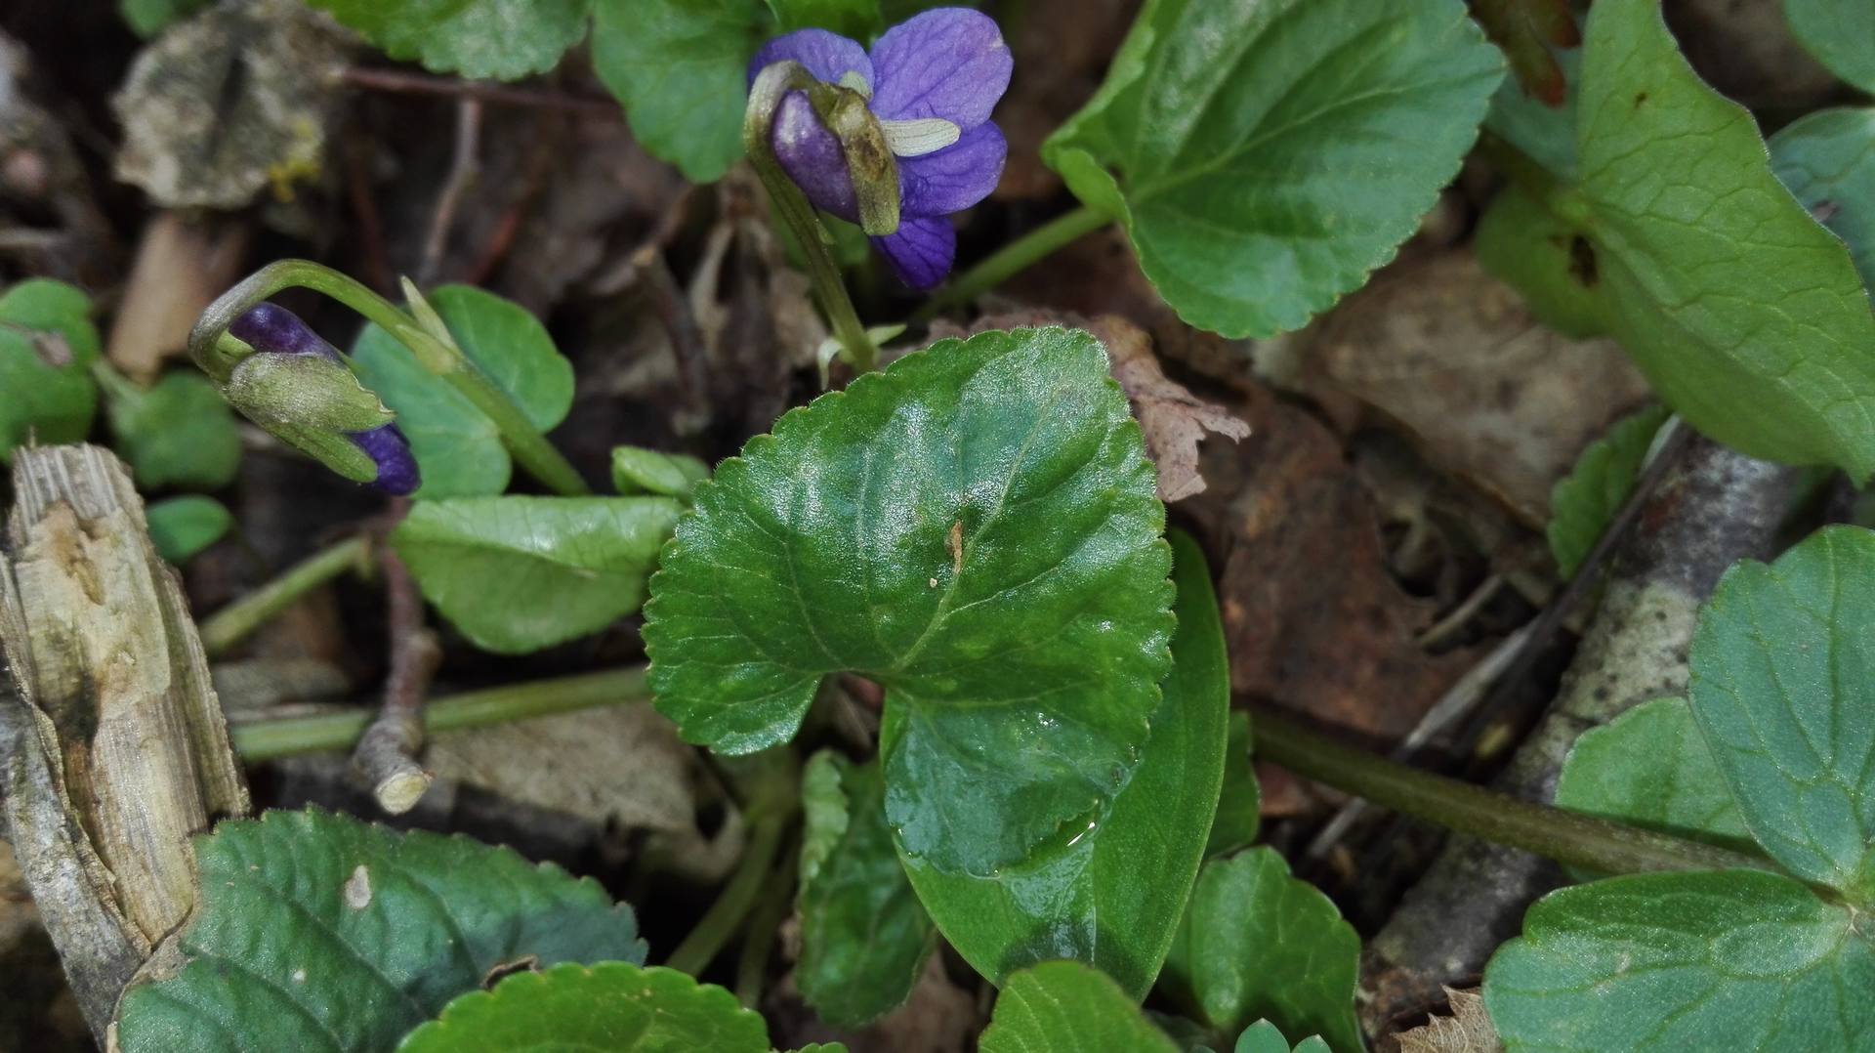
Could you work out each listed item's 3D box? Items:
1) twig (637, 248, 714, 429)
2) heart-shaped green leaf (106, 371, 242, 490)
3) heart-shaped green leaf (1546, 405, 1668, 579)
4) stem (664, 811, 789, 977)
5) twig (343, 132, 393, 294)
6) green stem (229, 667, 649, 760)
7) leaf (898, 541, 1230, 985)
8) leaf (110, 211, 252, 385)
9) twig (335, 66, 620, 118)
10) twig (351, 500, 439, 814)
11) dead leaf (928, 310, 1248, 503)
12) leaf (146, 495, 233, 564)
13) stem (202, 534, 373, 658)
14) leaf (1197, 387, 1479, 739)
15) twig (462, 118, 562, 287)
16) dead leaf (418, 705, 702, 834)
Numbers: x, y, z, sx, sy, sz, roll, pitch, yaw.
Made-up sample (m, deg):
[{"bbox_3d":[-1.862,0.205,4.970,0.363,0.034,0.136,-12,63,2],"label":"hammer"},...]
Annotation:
[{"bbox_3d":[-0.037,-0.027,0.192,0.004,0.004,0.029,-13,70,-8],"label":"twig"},{"bbox_3d":[-0.101,-0.013,0.181,0.022,0.005,0.018,36,68,17],"label":"heart-shaped green leaf"},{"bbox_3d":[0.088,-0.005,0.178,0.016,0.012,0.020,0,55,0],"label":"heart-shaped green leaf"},{"bbox_3d":[-0.022,0.039,0.144,0.004,0.004,0.020,33,87,19],"label":"stem"},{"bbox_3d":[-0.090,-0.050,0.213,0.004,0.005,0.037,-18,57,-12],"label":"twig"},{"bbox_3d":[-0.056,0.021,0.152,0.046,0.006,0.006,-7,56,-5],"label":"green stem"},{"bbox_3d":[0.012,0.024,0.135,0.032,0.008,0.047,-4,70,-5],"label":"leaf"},{"bbox_3d":[-0.114,-0.034,0.199,0.017,0.008,0.035,-2,58,-1],"label":"leaf"},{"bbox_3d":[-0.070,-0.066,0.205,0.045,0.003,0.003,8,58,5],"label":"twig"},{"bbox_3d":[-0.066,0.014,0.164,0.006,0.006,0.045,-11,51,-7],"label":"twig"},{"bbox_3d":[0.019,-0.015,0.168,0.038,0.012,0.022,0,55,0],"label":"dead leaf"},{"bbox_3d":[-0.100,0.000,0.179,0.011,0.004,0.011,-20,62,-11],"label":"leaf"},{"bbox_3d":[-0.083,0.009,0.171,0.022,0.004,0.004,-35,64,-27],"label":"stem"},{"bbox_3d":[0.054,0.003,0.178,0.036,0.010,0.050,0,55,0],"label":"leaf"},{"bbox_3d":[-0.065,-0.050,0.206,0.003,0.003,0.036,11,60,7],"label":"twig"},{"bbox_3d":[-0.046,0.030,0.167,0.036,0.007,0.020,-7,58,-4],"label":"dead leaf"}]

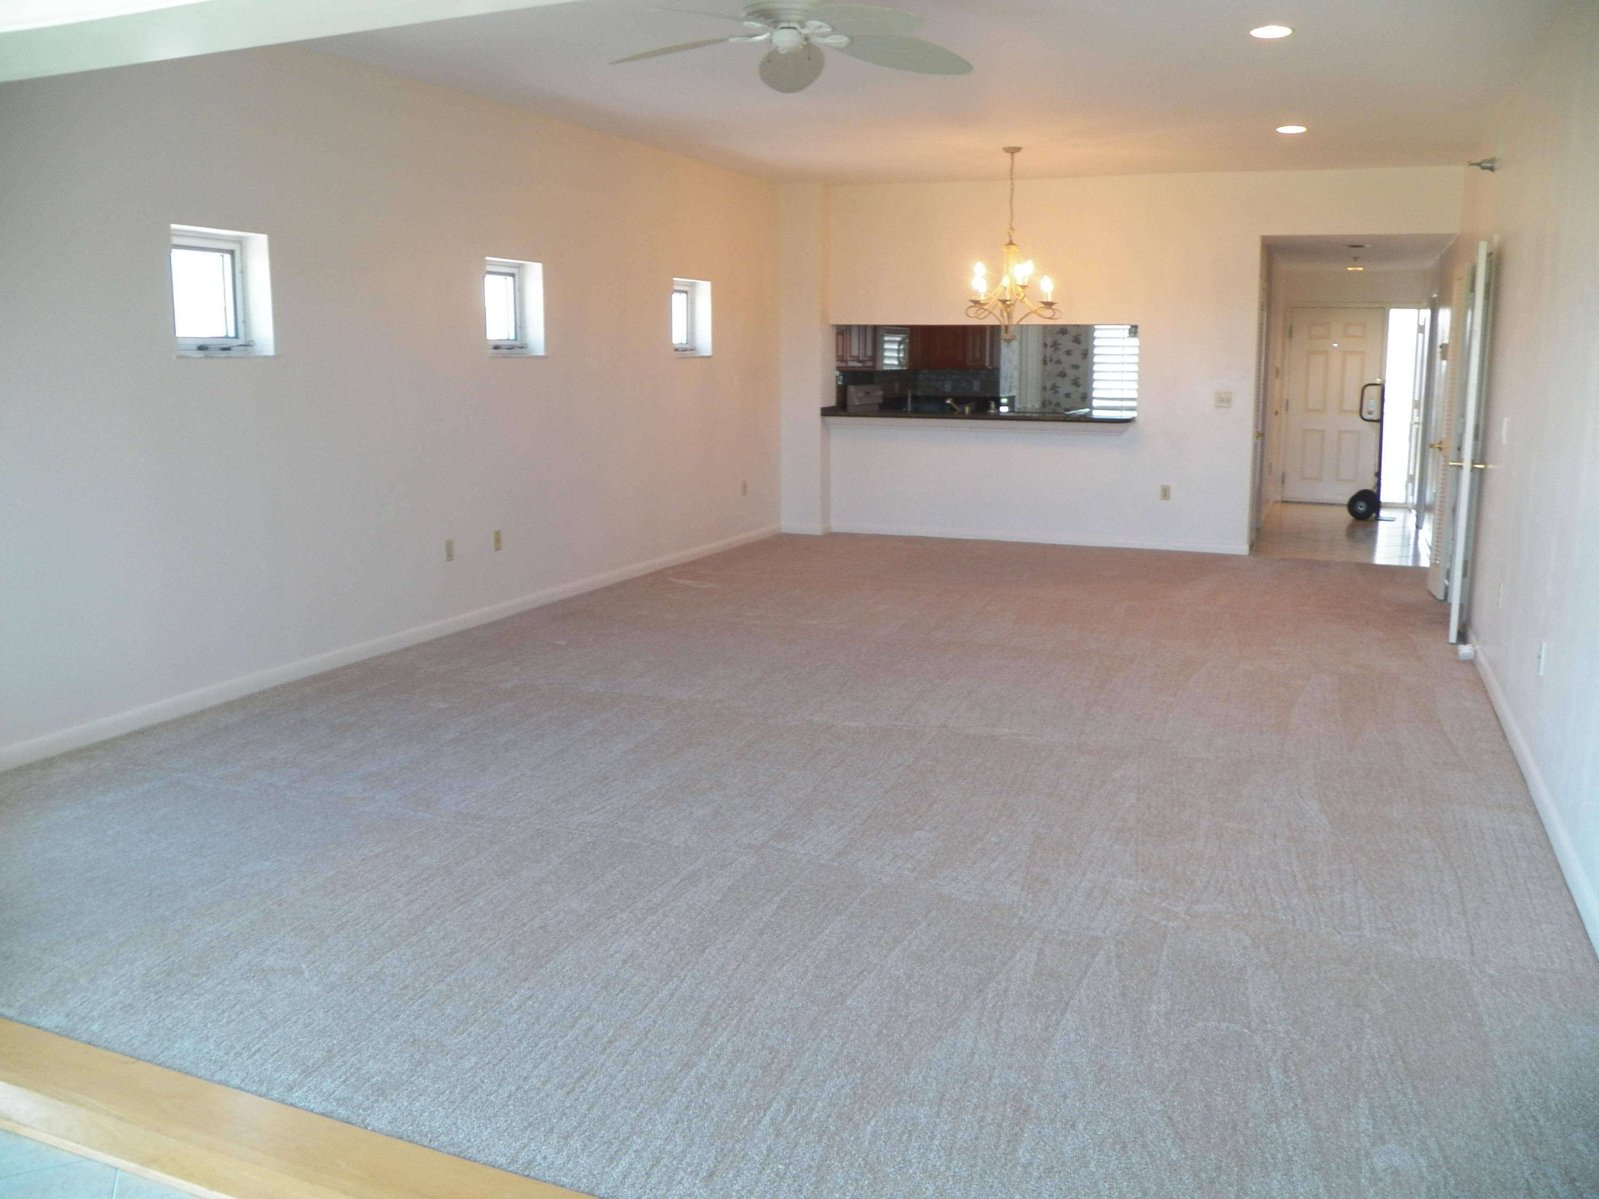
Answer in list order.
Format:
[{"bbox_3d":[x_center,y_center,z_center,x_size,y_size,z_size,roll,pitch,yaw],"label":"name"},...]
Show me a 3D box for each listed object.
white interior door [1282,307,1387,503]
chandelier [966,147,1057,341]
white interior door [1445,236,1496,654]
[{"bbox_3d":[5.396,-1.954,13.053,0.880,1.990,0.050,4,12,23],"label":"white interior door"},{"bbox_3d":[1.363,-2.291,8.375,0.620,1.220,0.620,4,12,23],"label":"chandelier"},{"bbox_3d":[3.560,-0.836,6.839,0.050,2.020,0.750,6,12,29],"label":"white interior door"}]

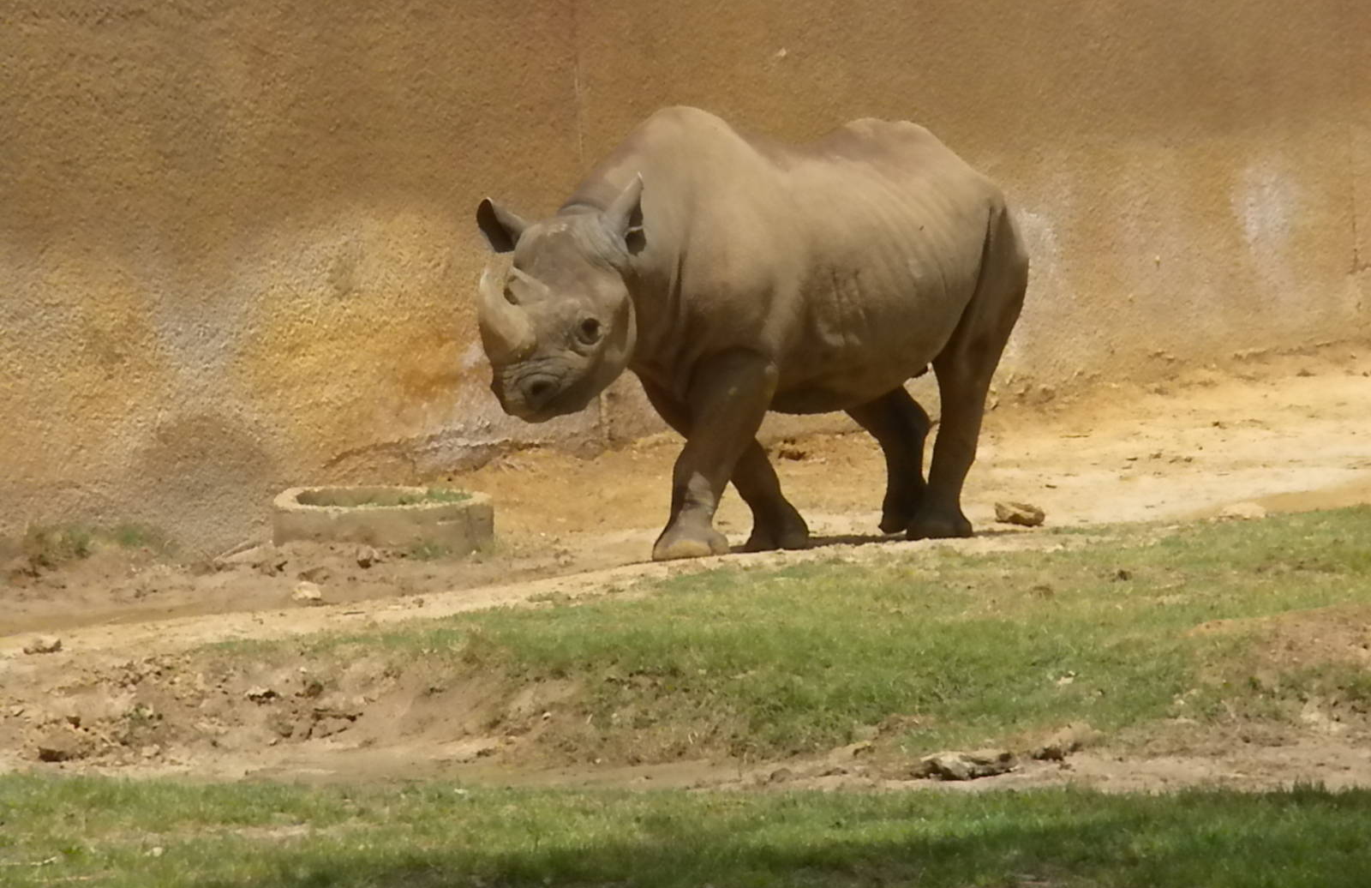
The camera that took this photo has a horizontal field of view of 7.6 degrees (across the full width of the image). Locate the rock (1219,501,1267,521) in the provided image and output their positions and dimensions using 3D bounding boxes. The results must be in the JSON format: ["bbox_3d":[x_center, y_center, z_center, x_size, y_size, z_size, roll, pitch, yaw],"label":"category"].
[{"bbox_3d":[1.803,0.216,33.300,0.152,0.055,0.114,-2,6,0],"label":"rock"}]

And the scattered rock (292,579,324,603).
[{"bbox_3d":[-1.184,0.462,32.300,0.101,0.069,0.076,-2,6,0],"label":"scattered rock"}]

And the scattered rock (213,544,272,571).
[{"bbox_3d":[-1.444,0.369,33.500,0.188,0.086,0.141,-2,6,0],"label":"scattered rock"}]

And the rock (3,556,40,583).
[{"bbox_3d":[-2.146,0.405,33.300,0.118,0.081,0.088,-2,6,0],"label":"rock"}]

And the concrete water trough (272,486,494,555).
[{"bbox_3d":[-0.989,0.252,33.600,0.720,0.160,0.720,-2,6,0],"label":"concrete water trough"}]

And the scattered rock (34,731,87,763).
[{"bbox_3d":[-1.795,0.871,29.600,0.151,0.082,0.113,-2,6,0],"label":"scattered rock"}]

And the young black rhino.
[{"bbox_3d":[0.210,-0.350,32.750,0.740,1.440,2.500,3,8,41],"label":"young black rhino"}]

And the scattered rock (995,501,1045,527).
[{"bbox_3d":[1.082,0.227,33.300,0.166,0.076,0.125,-2,6,0],"label":"scattered rock"}]

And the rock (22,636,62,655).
[{"bbox_3d":[-1.957,0.612,31.300,0.120,0.050,0.090,-2,6,0],"label":"rock"}]

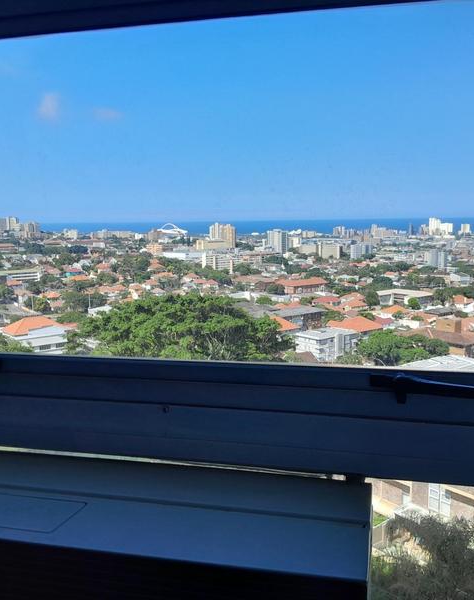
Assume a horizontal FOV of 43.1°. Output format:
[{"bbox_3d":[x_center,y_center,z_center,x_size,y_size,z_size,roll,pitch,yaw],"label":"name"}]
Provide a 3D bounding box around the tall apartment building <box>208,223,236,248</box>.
[{"bbox_3d":[-33.780,-149.110,1400.000,48.000,60.000,32.000,2,8,20],"label":"tall apartment building"}]

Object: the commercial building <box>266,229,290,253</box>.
[{"bbox_3d":[53.478,-75.326,784.580,27.162,32.827,12.223,7,11,44],"label":"commercial building"}]

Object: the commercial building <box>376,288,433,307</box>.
[{"bbox_3d":[86.970,-1.300,312.000,14.000,7.000,25.000,-8,10,-40],"label":"commercial building"}]

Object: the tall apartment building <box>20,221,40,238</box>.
[{"bbox_3d":[-690.630,-233.650,2000.000,60.000,57.000,36.000,-2,8,-10],"label":"tall apartment building"}]

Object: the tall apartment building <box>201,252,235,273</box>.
[{"bbox_3d":[-21.240,-42.720,690.000,37.000,22.000,15.000,0,8,8],"label":"tall apartment building"}]

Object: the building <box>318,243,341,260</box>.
[{"bbox_3d":[115.492,-61.828,748.625,27.407,21.303,12.333,4,9,30],"label":"building"}]

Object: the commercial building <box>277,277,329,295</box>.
[{"bbox_3d":[45.947,-10.164,427.417,34.538,9.257,14.506,-5,9,-28],"label":"commercial building"}]

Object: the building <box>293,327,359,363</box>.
[{"bbox_3d":[30.862,15.313,209.182,15.973,7.926,13.577,-5,9,-30],"label":"building"}]

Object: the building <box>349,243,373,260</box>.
[{"bbox_3d":[300.420,-116.310,1450.000,50.000,36.000,30.000,1,8,15],"label":"building"}]

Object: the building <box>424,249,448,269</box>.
[{"bbox_3d":[350.160,-73.210,1060.000,38.000,36.000,24.000,2,8,20],"label":"building"}]

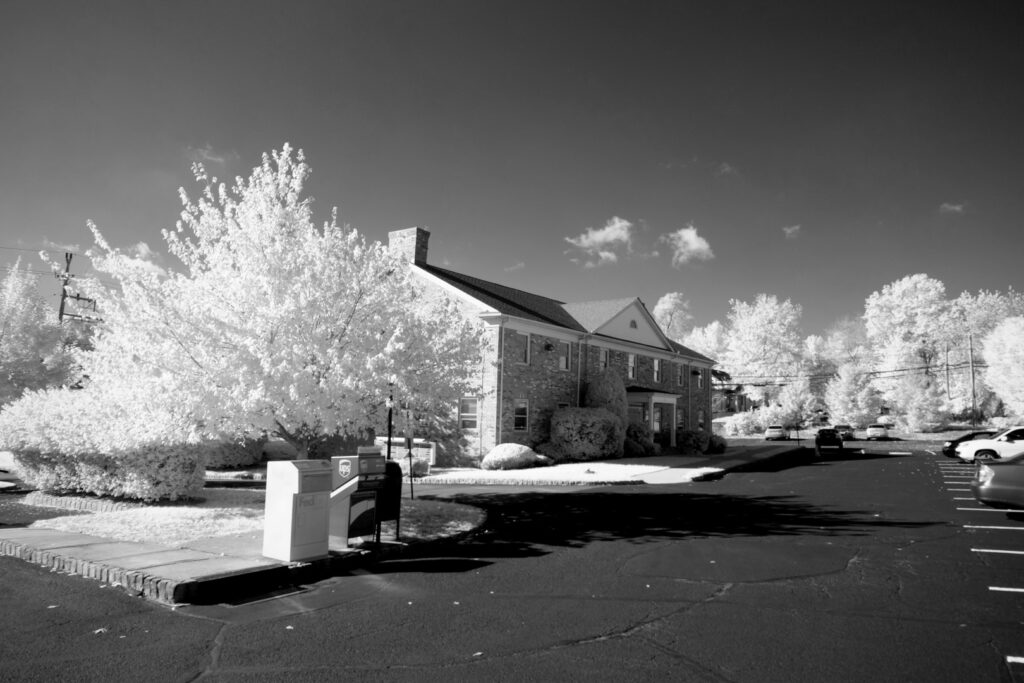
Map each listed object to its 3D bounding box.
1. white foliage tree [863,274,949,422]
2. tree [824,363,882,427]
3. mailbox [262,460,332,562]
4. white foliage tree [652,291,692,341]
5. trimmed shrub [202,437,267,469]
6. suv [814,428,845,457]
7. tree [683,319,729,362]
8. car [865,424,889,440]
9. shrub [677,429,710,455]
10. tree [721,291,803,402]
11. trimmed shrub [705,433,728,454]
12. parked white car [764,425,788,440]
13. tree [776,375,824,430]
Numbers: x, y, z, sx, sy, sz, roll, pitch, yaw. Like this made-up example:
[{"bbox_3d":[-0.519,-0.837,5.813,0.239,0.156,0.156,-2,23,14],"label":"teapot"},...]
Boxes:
[{"bbox_3d":[50.851,1.160,88.000,10.500,18.400,10.000,-3,-8,30],"label":"white foliage tree"},{"bbox_3d":[42.519,6.661,85.000,6.600,8.100,6.600,2,-6,0],"label":"tree"},{"bbox_3d":[-2.688,2.110,8.631,0.627,1.180,0.538,-4,-8,39],"label":"mailbox"},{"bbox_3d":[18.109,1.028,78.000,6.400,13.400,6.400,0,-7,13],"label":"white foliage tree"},{"bbox_3d":[-10.235,4.101,25.000,1.700,1.200,2.400,-3,-7,35],"label":"trimmed shrub"},{"bbox_3d":[23.523,7.323,50.500,1.870,1.700,4.500,-3,-8,31],"label":"suv"},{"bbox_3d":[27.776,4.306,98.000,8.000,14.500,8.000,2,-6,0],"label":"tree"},{"bbox_3d":[35.723,8.980,67.000,1.820,1.520,4.500,-3,-8,32],"label":"car"},{"bbox_3d":[11.299,6.256,42.500,1.900,1.600,2.100,-3,-7,35],"label":"shrub"},{"bbox_3d":[31.556,1.890,86.000,9.800,15.000,9.500,-1,-7,20],"label":"tree"},{"bbox_3d":[13.629,6.811,45.500,1.600,1.400,1.600,-3,-7,35],"label":"trimmed shrub"},{"bbox_3d":[27.612,9.464,71.000,1.800,1.470,4.600,-2,-7,33],"label":"parked white car"},{"bbox_3d":[35.497,7.505,84.000,5.500,6.500,5.500,2,-6,0],"label":"tree"}]

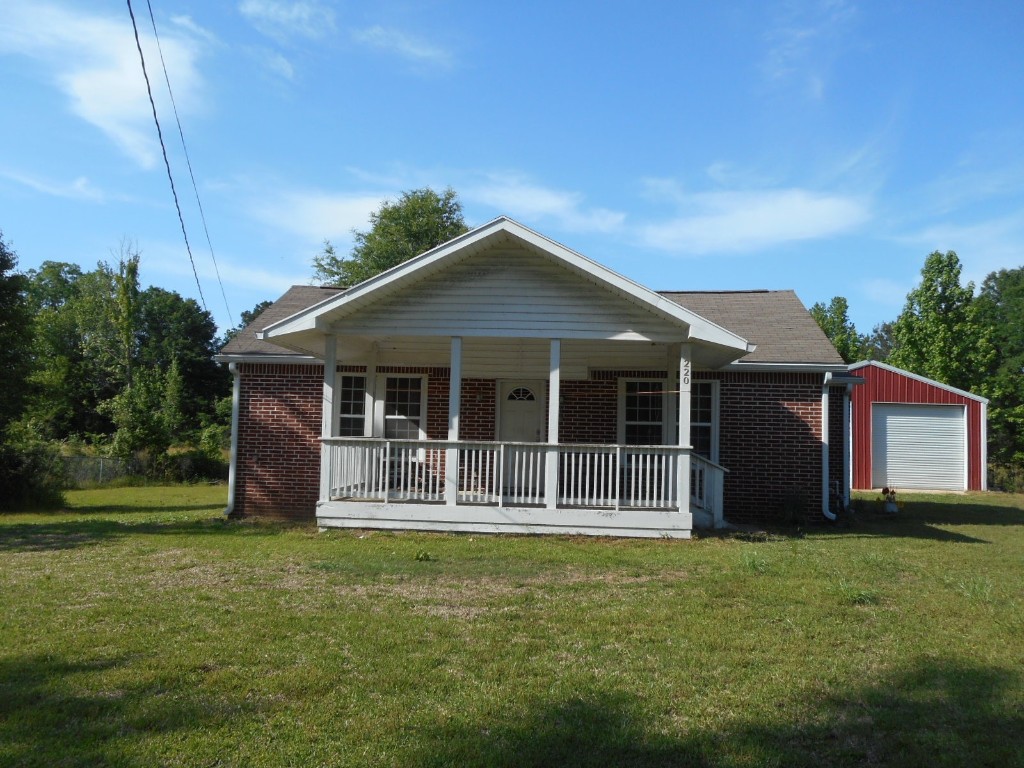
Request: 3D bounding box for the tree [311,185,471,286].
[{"bbox_3d":[-5.465,-2.533,37.884,7.421,12.407,7.421,1,-4,5],"label":"tree"}]

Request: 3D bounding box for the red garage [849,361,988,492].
[{"bbox_3d":[12.255,1.621,32.404,7.500,4.240,8.000,1,-4,5],"label":"red garage"}]

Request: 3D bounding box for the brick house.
[{"bbox_3d":[0.876,0.188,18.121,12.420,4.940,10.800,1,-4,5],"label":"brick house"}]

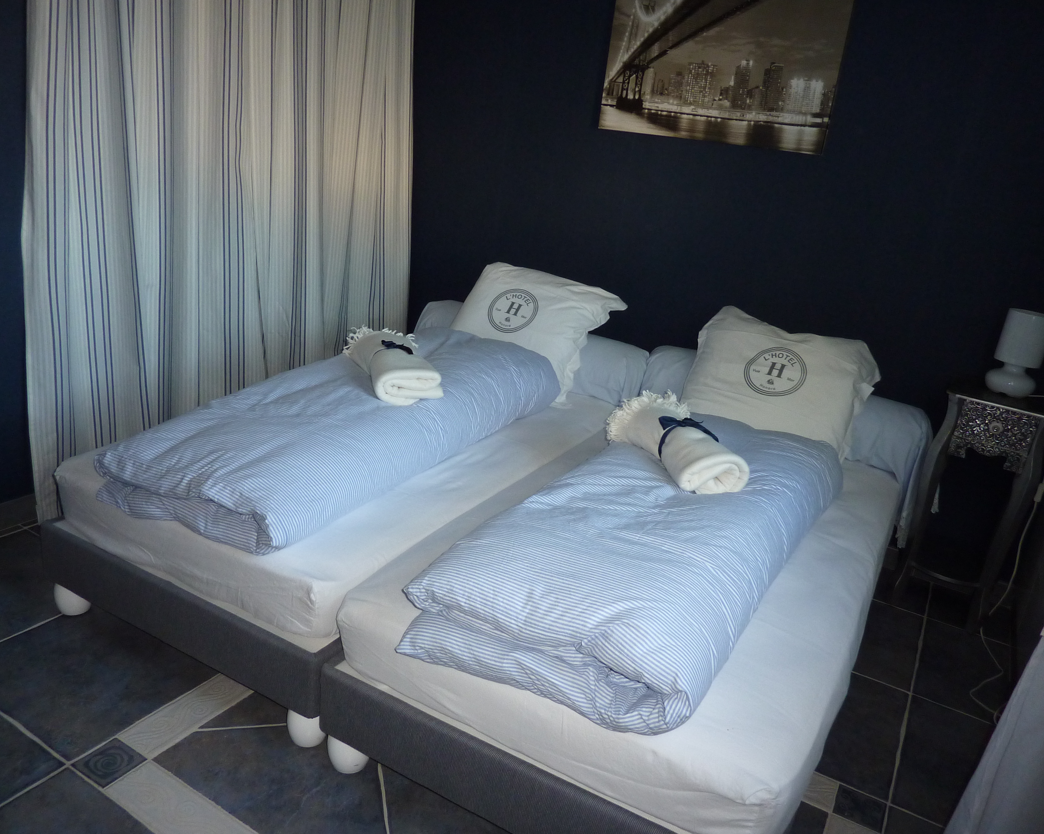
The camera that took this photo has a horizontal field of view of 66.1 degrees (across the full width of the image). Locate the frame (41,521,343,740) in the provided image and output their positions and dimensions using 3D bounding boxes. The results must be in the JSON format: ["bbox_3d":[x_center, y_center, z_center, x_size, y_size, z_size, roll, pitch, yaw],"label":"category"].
[{"bbox_3d":[-0.383,0.251,2.725,0.920,0.170,1.910,16,21,25],"label":"frame"}]

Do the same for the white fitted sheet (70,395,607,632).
[{"bbox_3d":[-0.342,0.086,2.705,0.890,0.165,1.890,16,21,25],"label":"white fitted sheet"}]

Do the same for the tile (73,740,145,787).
[{"bbox_3d":[-0.869,0.730,1.692,0.107,0.010,0.107,17,21,26],"label":"tile"}]

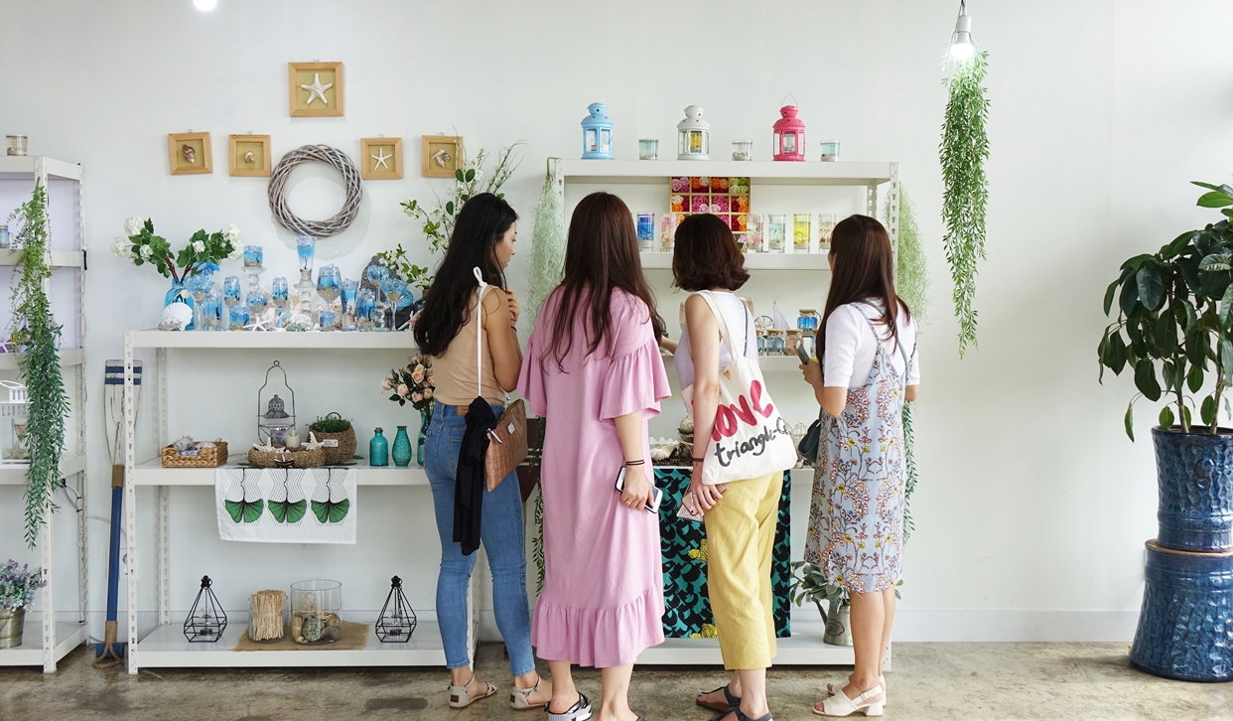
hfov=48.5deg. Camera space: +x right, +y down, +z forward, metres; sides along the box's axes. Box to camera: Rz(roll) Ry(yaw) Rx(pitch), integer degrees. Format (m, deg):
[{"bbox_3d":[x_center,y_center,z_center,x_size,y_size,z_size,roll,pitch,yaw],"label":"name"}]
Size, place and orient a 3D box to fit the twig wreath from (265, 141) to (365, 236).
[{"bbox_3d":[-1.115,-0.627,5.073,0.345,0.345,0.065,0,3,-2],"label":"twig wreath"}]

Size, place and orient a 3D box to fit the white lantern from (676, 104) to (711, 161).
[{"bbox_3d":[0.276,-0.805,4.889,0.121,0.210,0.121,0,3,-2],"label":"white lantern"}]

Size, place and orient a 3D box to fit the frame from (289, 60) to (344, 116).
[{"bbox_3d":[-1.116,-1.008,5.096,0.200,0.200,0.030,0,3,-2],"label":"frame"}]

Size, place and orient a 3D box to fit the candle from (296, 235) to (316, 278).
[{"bbox_3d":[-1.110,-0.362,4.904,0.072,0.168,0.072,0,3,-2],"label":"candle"}]

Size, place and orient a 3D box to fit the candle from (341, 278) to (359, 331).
[{"bbox_3d":[-0.941,-0.194,4.823,0.071,0.184,0.071,0,3,-2],"label":"candle"}]

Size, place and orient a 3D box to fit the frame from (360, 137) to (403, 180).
[{"bbox_3d":[-0.876,-0.753,5.120,0.159,0.156,0.032,0,3,-2],"label":"frame"}]

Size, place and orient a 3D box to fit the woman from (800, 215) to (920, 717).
[{"bbox_3d":[0.792,0.330,4.461,0.350,1.595,0.420,3,4,41],"label":"woman"}]

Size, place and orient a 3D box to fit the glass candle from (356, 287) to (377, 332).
[{"bbox_3d":[-0.878,-0.177,4.821,0.064,0.152,0.064,0,3,-2],"label":"glass candle"}]

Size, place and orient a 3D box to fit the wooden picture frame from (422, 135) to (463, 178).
[{"bbox_3d":[-0.651,-0.761,5.126,0.154,0.157,0.032,0,3,-2],"label":"wooden picture frame"}]

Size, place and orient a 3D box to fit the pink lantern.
[{"bbox_3d":[0.612,-0.799,4.842,0.118,0.208,0.118,0,3,-2],"label":"pink lantern"}]

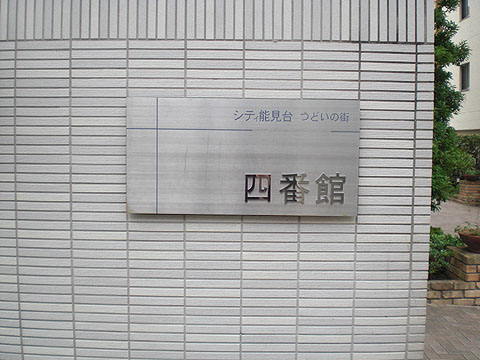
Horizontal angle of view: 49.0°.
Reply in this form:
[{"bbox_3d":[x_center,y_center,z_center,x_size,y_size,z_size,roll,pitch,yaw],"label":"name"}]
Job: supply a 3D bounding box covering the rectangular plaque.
[{"bbox_3d":[0.008,-0.059,1.363,0.598,0.300,0.024,1,4,0],"label":"rectangular plaque"}]

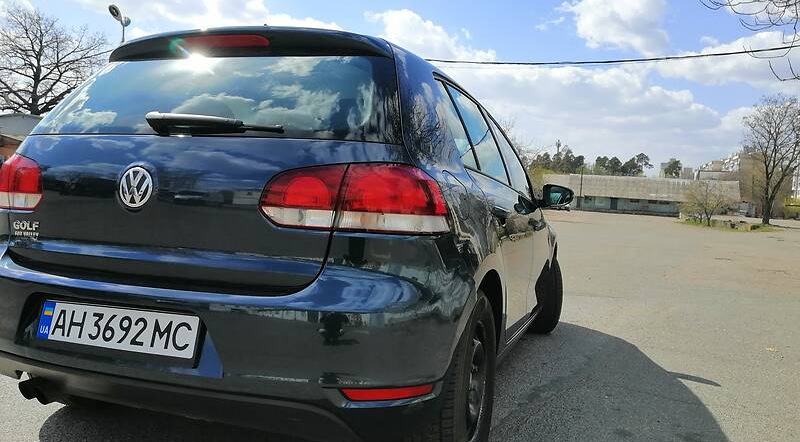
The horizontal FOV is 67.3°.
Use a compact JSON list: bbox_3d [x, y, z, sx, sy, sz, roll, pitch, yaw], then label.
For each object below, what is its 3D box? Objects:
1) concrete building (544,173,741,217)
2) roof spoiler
[{"bbox_3d":[37.014,-3.627,91.419,29.000,5.800,11.000,4,2,39],"label":"concrete building"},{"bbox_3d":[-0.582,-0.562,1.966,1.180,0.120,0.230,3,2,19],"label":"roof spoiler"}]

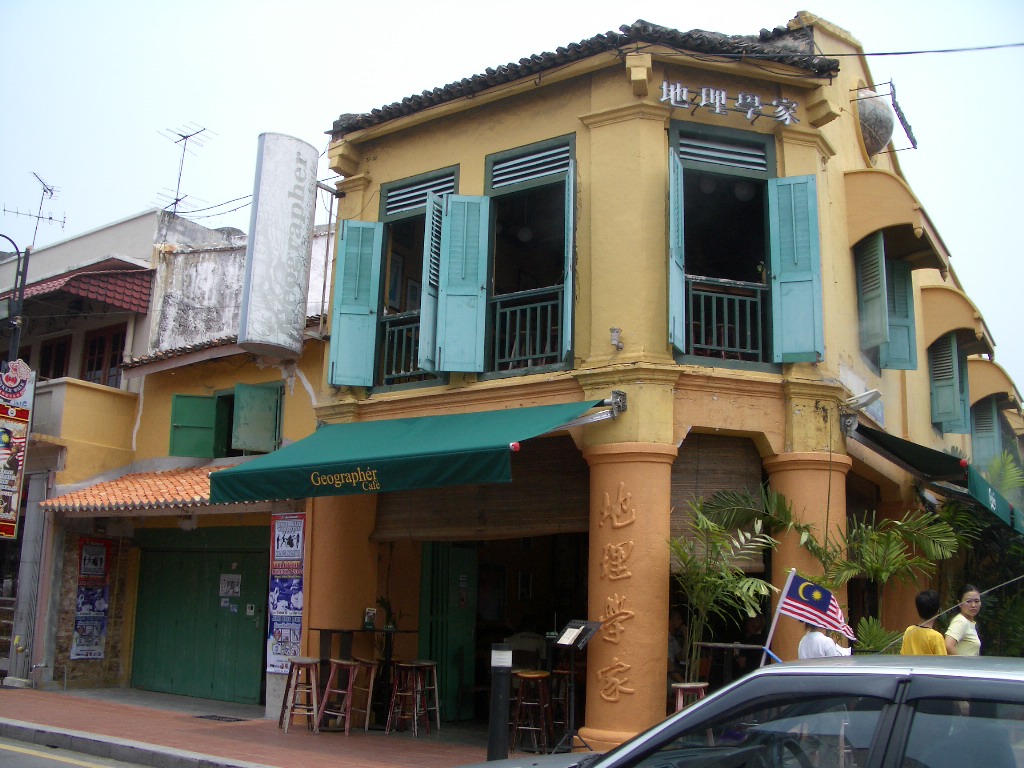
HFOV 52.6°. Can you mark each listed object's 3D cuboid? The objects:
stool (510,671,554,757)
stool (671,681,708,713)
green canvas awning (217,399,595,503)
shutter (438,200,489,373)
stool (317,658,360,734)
[{"bbox_3d":[0.182,3.133,9.911,0.365,0.715,0.365,1,-12,6],"label":"stool"},{"bbox_3d":[1.558,2.991,9.029,0.365,0.715,0.365,2,-12,0],"label":"stool"},{"bbox_3d":[-1.163,0.715,10.762,3.860,1.050,1.630,-7,-14,33],"label":"green canvas awning"},{"bbox_3d":[-0.526,-1.094,11.158,0.509,1.981,0.050,2,-12,-2],"label":"shutter"},{"bbox_3d":[-1.819,3.264,10.840,0.365,0.715,0.365,1,-12,6],"label":"stool"}]

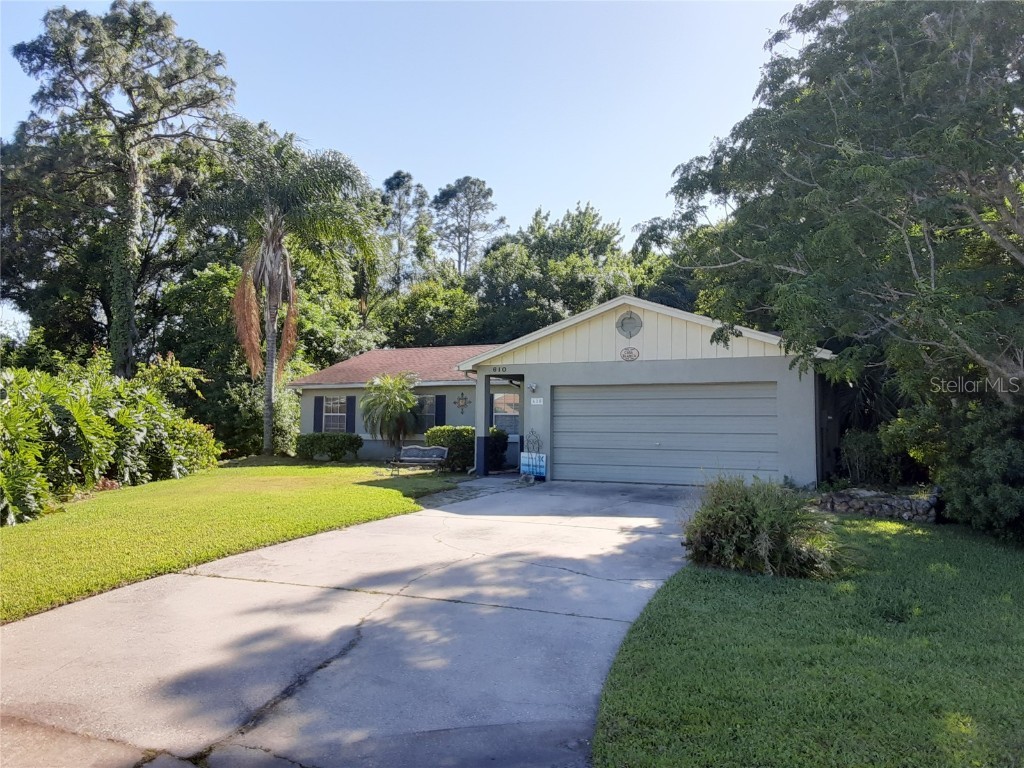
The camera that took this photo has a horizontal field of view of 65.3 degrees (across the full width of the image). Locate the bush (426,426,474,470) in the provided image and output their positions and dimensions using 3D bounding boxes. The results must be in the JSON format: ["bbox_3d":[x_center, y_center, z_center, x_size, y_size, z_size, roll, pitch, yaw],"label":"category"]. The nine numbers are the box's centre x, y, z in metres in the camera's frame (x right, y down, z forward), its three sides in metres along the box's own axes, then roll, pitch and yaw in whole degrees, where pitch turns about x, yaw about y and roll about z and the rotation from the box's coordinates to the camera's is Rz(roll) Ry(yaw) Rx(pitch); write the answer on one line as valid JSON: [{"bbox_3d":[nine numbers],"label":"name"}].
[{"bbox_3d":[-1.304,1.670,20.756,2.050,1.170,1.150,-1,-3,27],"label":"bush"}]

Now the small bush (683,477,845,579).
[{"bbox_3d":[2.535,1.385,8.050,1.600,0.940,1.350,0,-2,11],"label":"small bush"}]

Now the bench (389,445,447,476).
[{"bbox_3d":[-2.194,1.799,19.143,1.270,0.820,0.620,-1,-3,27],"label":"bench"}]

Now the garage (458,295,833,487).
[{"bbox_3d":[3.892,0.228,19.815,8.280,4.000,6.650,-1,-3,27],"label":"garage"}]

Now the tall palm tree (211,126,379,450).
[{"bbox_3d":[-8.042,-3.504,29.000,6.000,12.055,5.800,0,-2,0],"label":"tall palm tree"}]

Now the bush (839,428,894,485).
[{"bbox_3d":[7.013,1.450,15.800,1.100,1.150,1.050,-1,-3,27],"label":"bush"}]

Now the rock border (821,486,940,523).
[{"bbox_3d":[5.516,1.759,11.961,1.700,0.380,0.600,-2,-3,44],"label":"rock border"}]

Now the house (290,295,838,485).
[{"bbox_3d":[1.350,0.385,23.896,16.500,4.000,11.650,-1,-3,27],"label":"house"}]

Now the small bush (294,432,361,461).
[{"bbox_3d":[-5.648,1.938,24.425,1.880,0.850,1.100,-1,-3,27],"label":"small bush"}]

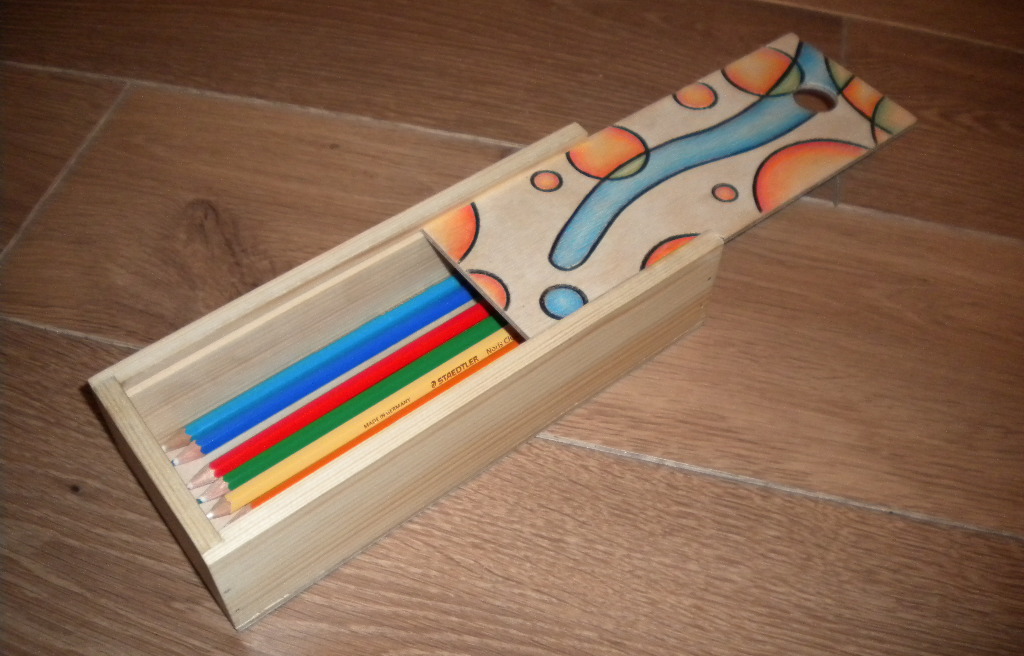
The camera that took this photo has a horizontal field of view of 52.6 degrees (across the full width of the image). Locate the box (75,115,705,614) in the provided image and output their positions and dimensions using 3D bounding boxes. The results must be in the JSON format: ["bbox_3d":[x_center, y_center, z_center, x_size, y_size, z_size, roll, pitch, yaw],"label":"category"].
[{"bbox_3d":[-0.031,0.007,0.381,0.212,0.047,0.085,-31,58,-23],"label":"box"}]

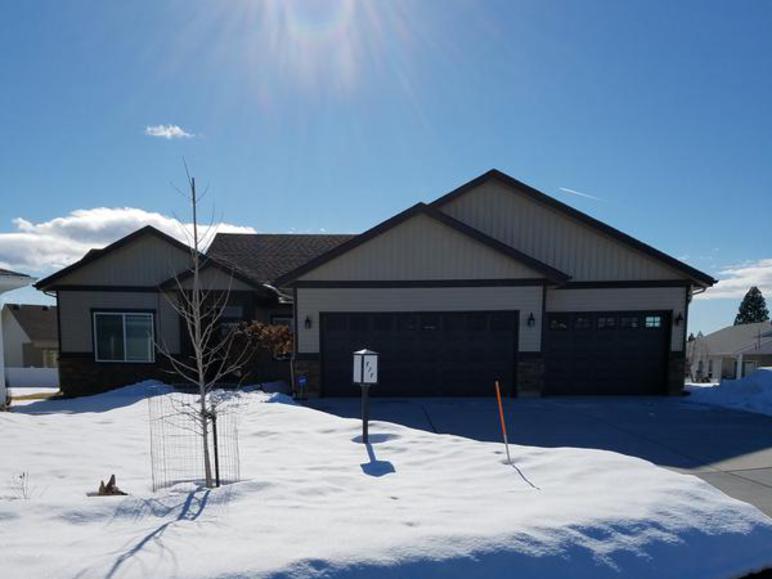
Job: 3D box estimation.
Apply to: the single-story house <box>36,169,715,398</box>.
[{"bbox_3d":[-0.400,0.340,20.500,17.600,5.800,12.500,0,-5,0],"label":"single-story house"}]

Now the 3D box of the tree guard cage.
[{"bbox_3d":[-1.710,1.340,5.200,0.800,0.920,0.800,0,-5,0],"label":"tree guard cage"}]

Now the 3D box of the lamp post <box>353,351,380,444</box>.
[{"bbox_3d":[-0.250,1.330,7.100,0.250,1.200,0.250,3,-6,-30],"label":"lamp post"}]

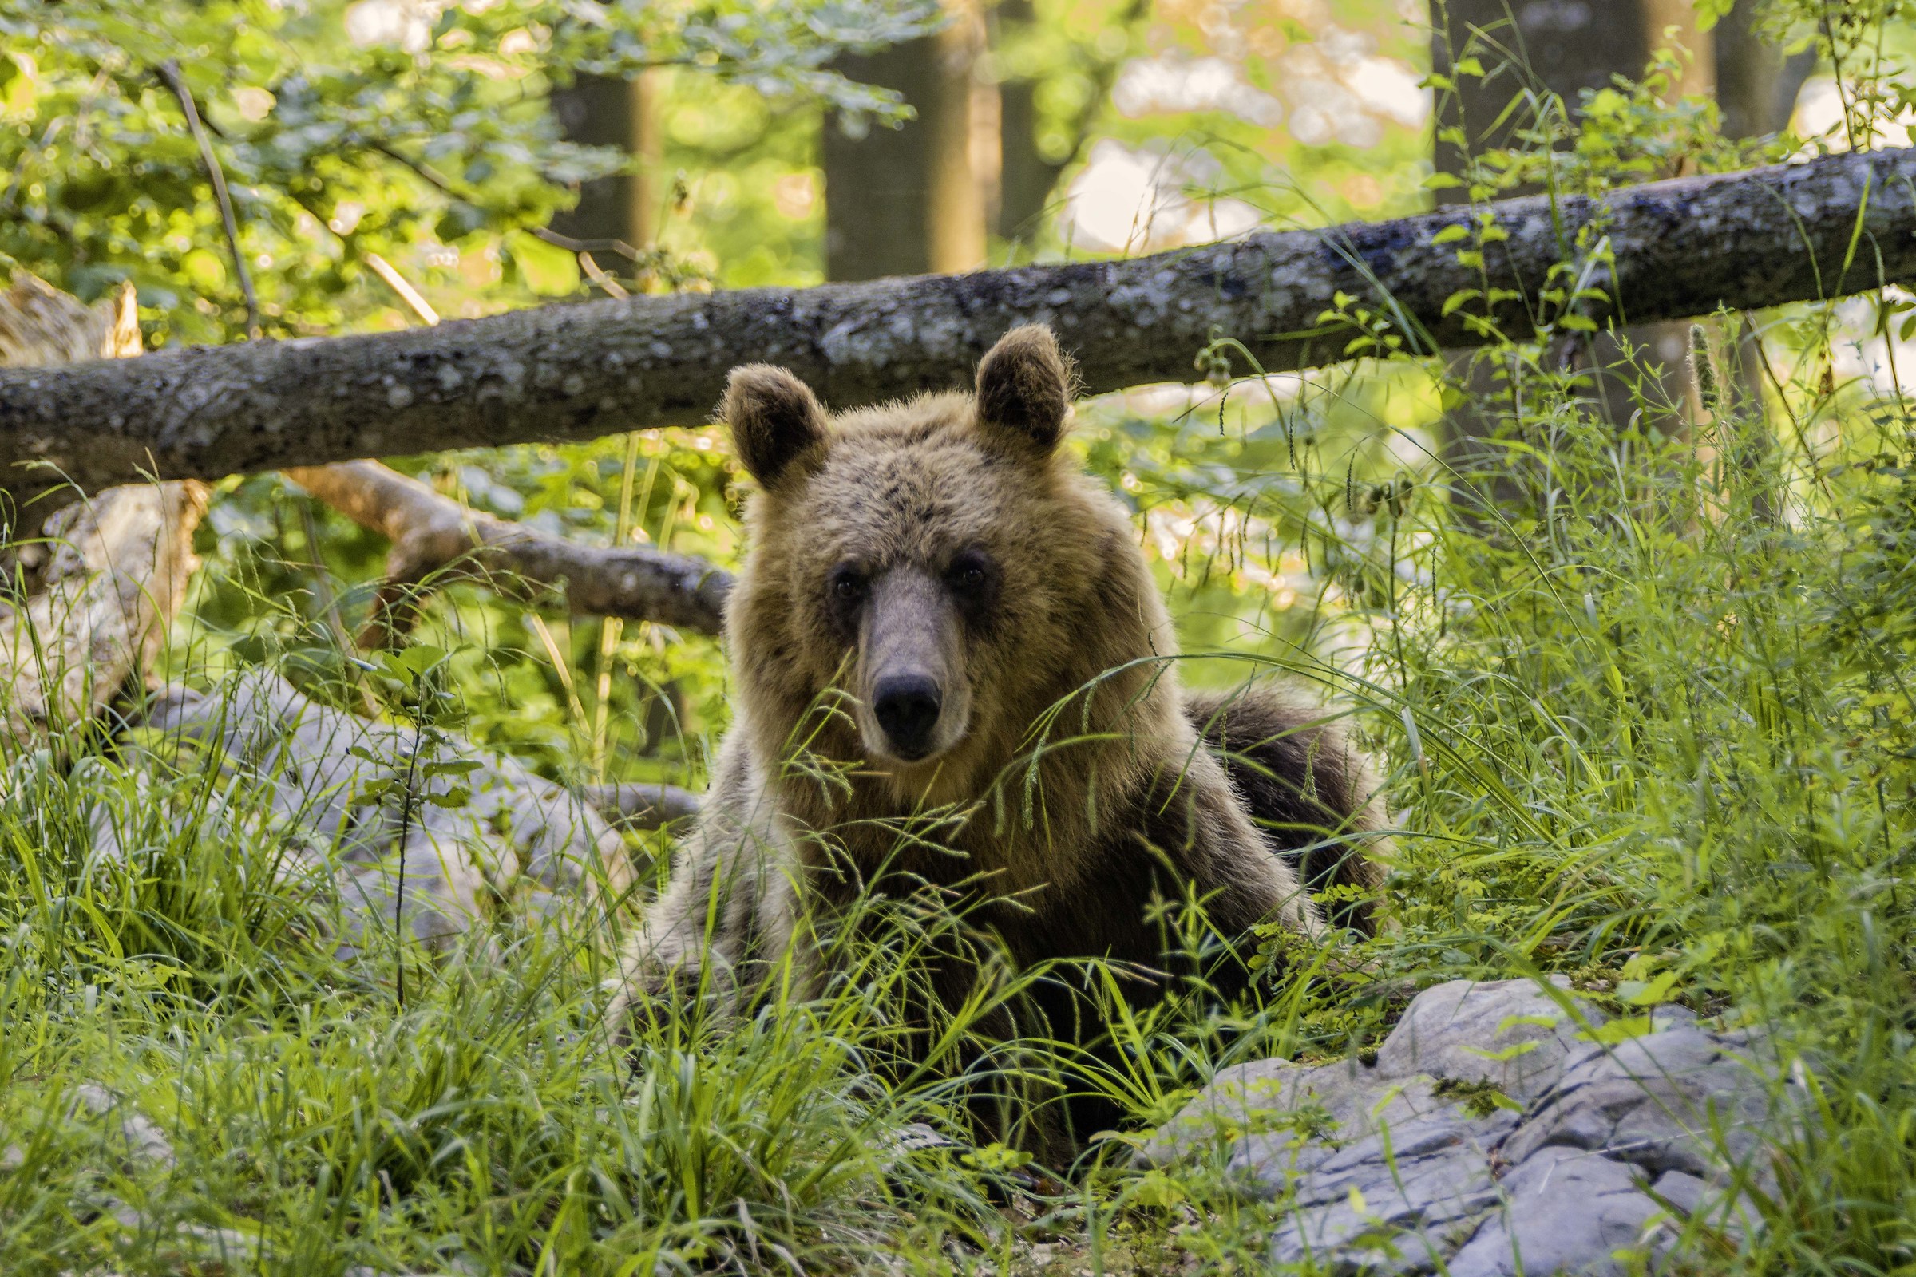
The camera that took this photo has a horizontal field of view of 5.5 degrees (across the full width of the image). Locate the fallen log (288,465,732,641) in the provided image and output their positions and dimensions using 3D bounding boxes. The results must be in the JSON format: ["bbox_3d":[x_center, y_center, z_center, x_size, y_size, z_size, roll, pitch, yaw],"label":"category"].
[{"bbox_3d":[-0.429,-0.088,19.900,0.530,0.150,0.120,17,1,-6],"label":"fallen log"}]

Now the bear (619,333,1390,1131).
[{"bbox_3d":[0.049,0.058,16.100,0.580,0.640,1.050,1,3,11],"label":"bear"}]

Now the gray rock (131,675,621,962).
[{"bbox_3d":[-0.573,0.178,19.600,0.500,0.290,0.400,0,2,-6],"label":"gray rock"}]

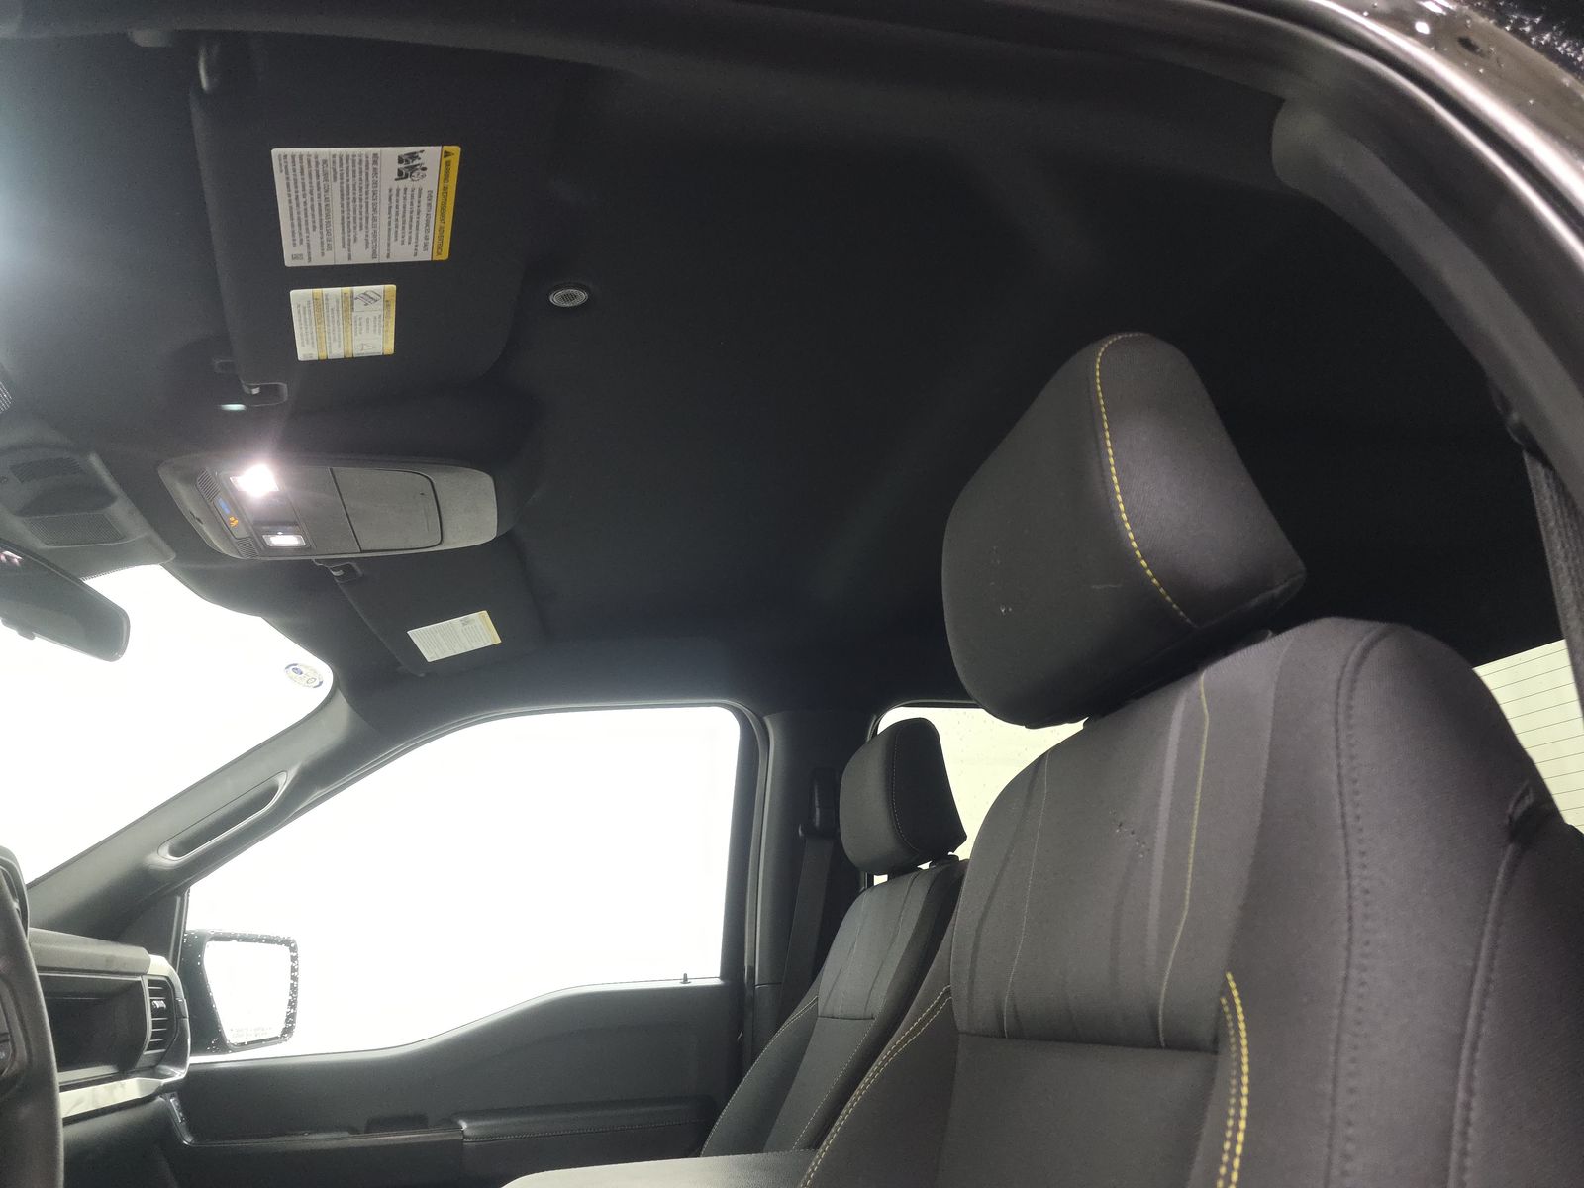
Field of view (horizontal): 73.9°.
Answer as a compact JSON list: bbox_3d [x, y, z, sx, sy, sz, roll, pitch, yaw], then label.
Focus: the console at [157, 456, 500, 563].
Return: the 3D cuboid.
[{"bbox_3d":[-0.461,-0.104,1.109,0.295,0.042,0.225,-3,-19,-16],"label":"console"}]

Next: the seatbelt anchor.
[{"bbox_3d":[0.047,0.368,1.848,0.062,0.118,0.042,3,-8,-14],"label":"seatbelt anchor"}]

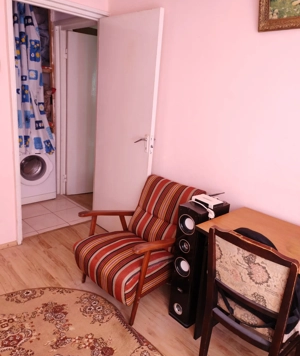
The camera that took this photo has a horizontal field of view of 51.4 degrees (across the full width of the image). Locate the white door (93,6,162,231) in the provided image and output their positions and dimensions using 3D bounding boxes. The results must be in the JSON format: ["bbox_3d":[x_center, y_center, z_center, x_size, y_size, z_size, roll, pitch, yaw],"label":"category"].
[{"bbox_3d":[-0.255,-0.395,2.894,0.041,2.040,0.778,-11,22,-44],"label":"white door"}]

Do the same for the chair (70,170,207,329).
[{"bbox_3d":[-0.061,0.452,2.279,0.780,0.775,0.627,-11,22,-43],"label":"chair"}]

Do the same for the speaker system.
[{"bbox_3d":[0.316,0.544,2.040,0.294,0.785,0.167,-10,22,-42],"label":"speaker system"}]

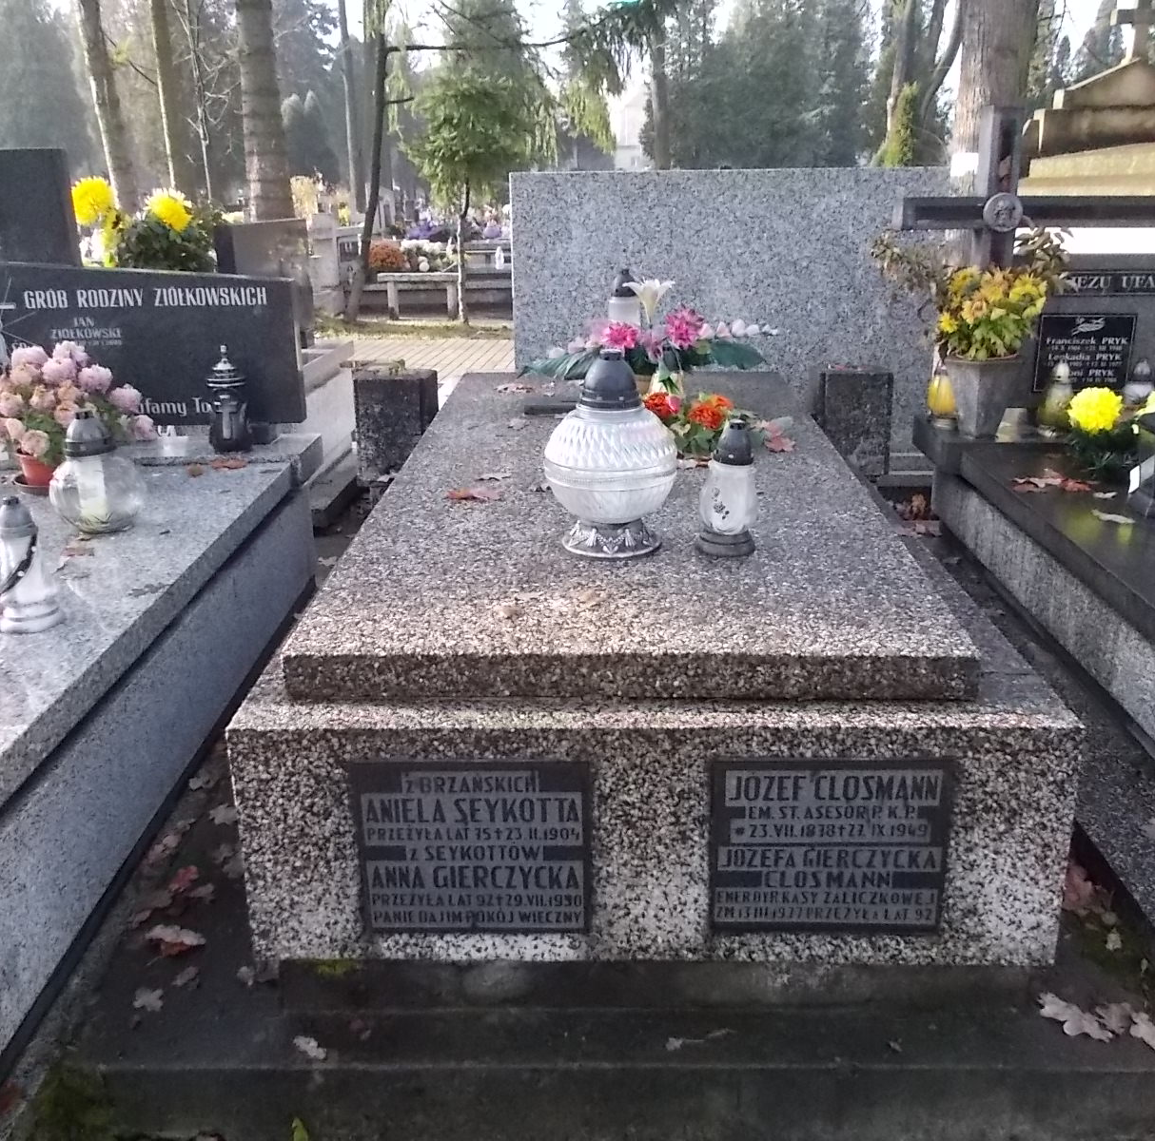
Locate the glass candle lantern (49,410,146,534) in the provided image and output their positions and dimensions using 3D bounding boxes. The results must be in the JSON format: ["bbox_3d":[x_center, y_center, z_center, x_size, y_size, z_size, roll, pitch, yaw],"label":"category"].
[{"bbox_3d":[-1.034,-0.218,2.460,0.194,0.244,0.194,0,19,2],"label":"glass candle lantern"}]

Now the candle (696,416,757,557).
[{"bbox_3d":[0.249,-0.143,1.897,0.101,0.219,0.101,0,19,2],"label":"candle"}]

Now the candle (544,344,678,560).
[{"bbox_3d":[0.054,-0.196,1.895,0.223,0.326,0.223,0,19,2],"label":"candle"}]

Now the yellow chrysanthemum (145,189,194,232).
[{"bbox_3d":[-1.222,-1.076,3.420,0.130,0.125,0.125,0,18,2],"label":"yellow chrysanthemum"}]

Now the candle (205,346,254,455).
[{"bbox_3d":[-0.899,-0.447,2.958,0.120,0.269,0.120,0,19,2],"label":"candle"}]

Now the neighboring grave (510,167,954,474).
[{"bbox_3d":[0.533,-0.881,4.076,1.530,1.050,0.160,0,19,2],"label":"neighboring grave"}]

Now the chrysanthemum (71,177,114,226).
[{"bbox_3d":[-1.450,-1.105,3.420,0.120,0.140,0.120,0,18,2],"label":"chrysanthemum"}]

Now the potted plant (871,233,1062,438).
[{"bbox_3d":[1.112,-0.685,3.303,0.480,0.545,0.400,0,18,2],"label":"potted plant"}]

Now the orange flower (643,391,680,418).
[{"bbox_3d":[0.182,-0.362,2.496,0.080,0.055,0.075,0,18,2],"label":"orange flower"}]

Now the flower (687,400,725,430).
[{"bbox_3d":[0.279,-0.336,2.469,0.080,0.055,0.075,0,18,2],"label":"flower"}]

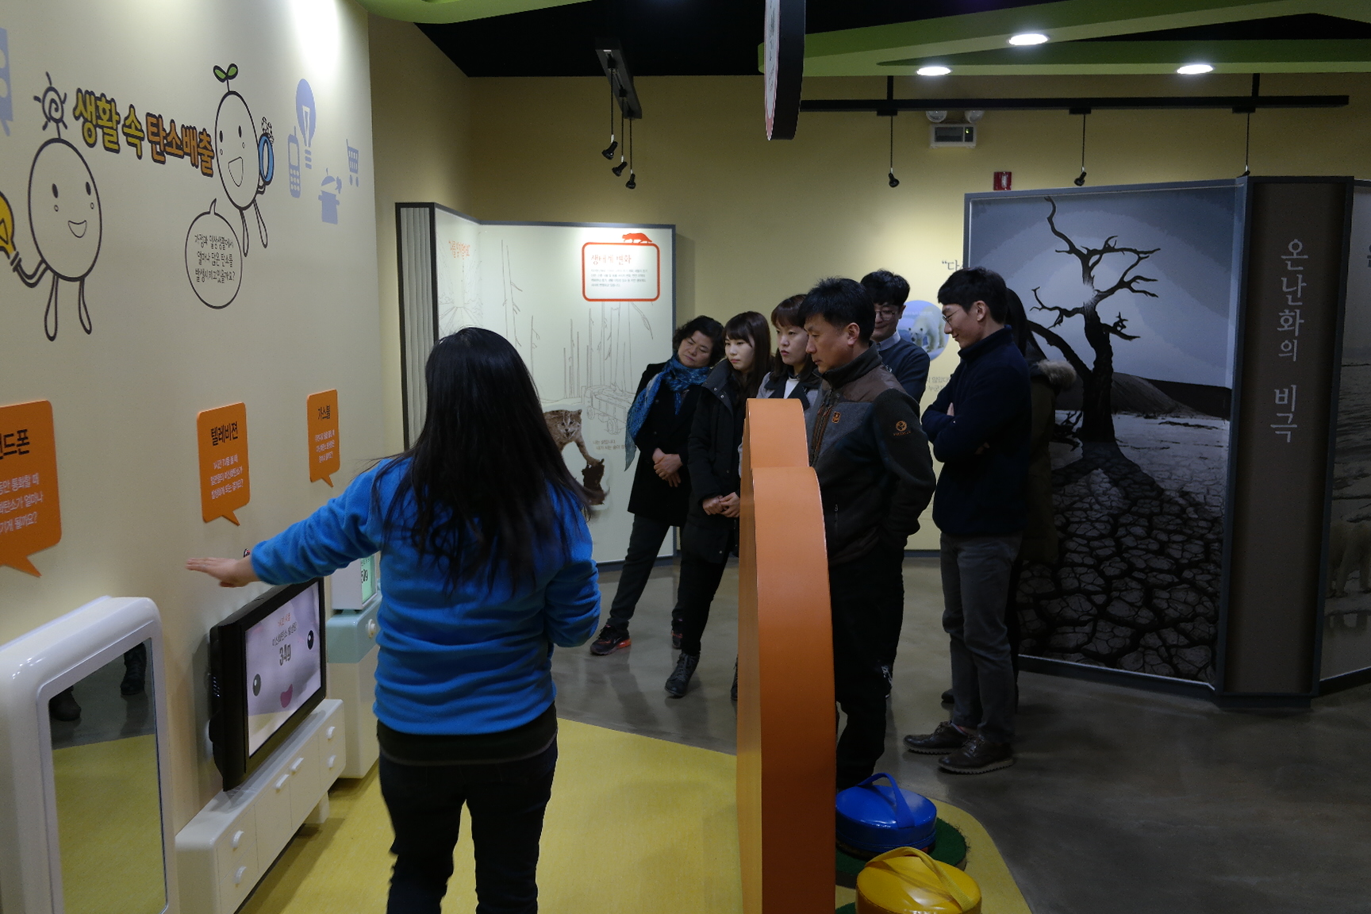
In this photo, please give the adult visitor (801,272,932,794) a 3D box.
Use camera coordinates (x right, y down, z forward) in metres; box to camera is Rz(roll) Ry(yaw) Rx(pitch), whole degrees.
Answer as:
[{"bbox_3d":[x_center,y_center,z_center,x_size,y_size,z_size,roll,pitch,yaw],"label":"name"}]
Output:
[{"bbox_3d":[0.560,0.264,3.720,0.360,1.690,0.520,-3,8,-23],"label":"adult visitor"}]

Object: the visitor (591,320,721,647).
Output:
[{"bbox_3d":[-0.110,0.118,5.395,0.580,1.570,0.400,3,8,26],"label":"visitor"}]

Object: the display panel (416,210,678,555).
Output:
[{"bbox_3d":[-0.690,-0.269,6.375,1.180,2.100,1.300,-1,7,-6],"label":"display panel"}]

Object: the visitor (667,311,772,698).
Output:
[{"bbox_3d":[0.130,0.194,4.699,0.480,1.590,0.400,5,8,33],"label":"visitor"}]

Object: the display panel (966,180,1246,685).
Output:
[{"bbox_3d":[1.700,-0.072,4.857,1.070,2.080,0.080,4,8,28],"label":"display panel"}]

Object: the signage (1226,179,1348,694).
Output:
[{"bbox_3d":[2.355,-0.034,4.540,0.390,2.080,0.090,0,7,0],"label":"signage"}]

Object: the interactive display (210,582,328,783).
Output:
[{"bbox_3d":[-1.155,0.592,3.206,0.090,0.405,0.650,0,7,0],"label":"interactive display"}]

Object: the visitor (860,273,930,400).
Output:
[{"bbox_3d":[0.830,0.107,4.748,0.500,1.750,0.320,4,8,30],"label":"visitor"}]

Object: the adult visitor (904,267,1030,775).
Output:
[{"bbox_3d":[0.970,0.210,3.995,0.380,1.730,0.500,-1,7,-12],"label":"adult visitor"}]

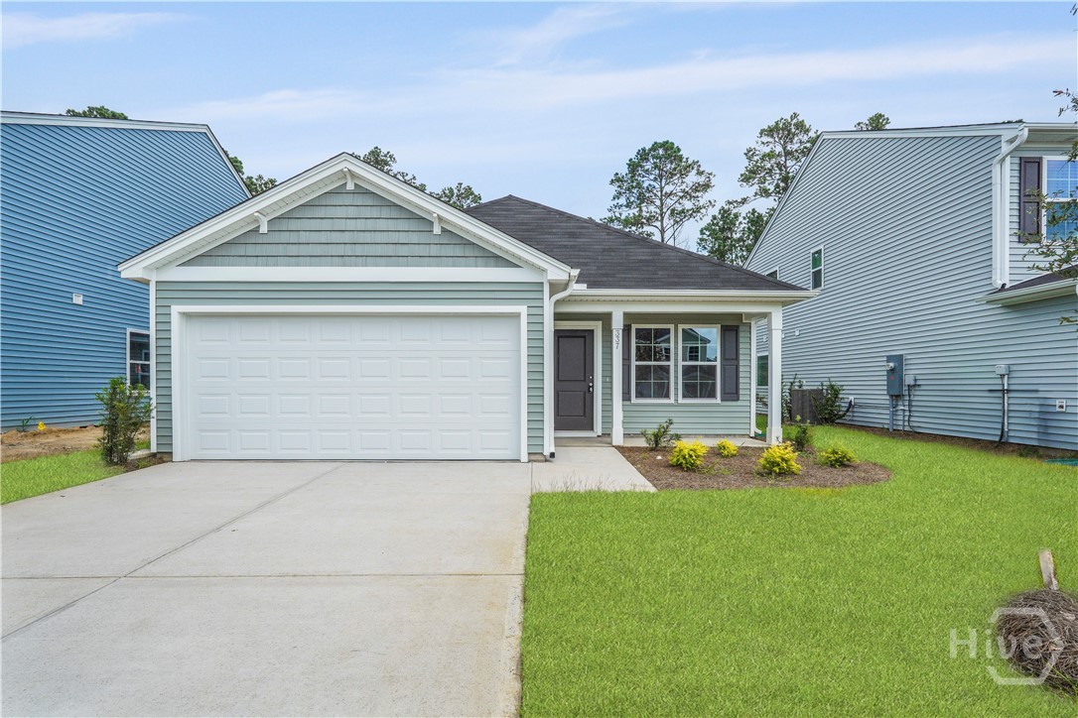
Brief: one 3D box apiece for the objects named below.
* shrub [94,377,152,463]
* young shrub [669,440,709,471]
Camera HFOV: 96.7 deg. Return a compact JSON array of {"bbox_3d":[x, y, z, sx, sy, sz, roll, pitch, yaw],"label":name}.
[{"bbox_3d":[-5.820,0.870,6.720,0.690,1.220,0.650,0,-1,0],"label":"shrub"},{"bbox_3d":[2.040,1.297,6.500,0.530,0.390,0.510,0,-1,0],"label":"young shrub"}]

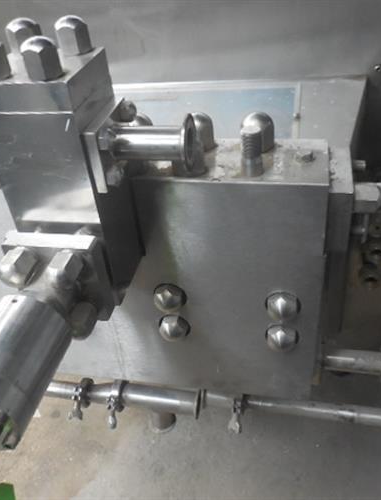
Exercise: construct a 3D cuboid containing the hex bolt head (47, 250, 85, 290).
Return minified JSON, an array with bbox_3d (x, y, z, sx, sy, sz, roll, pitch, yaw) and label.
[{"bbox_3d":[-0.152,0.028,0.581,0.035,0.035,0.045,3,37,13],"label":"hex bolt head"}]

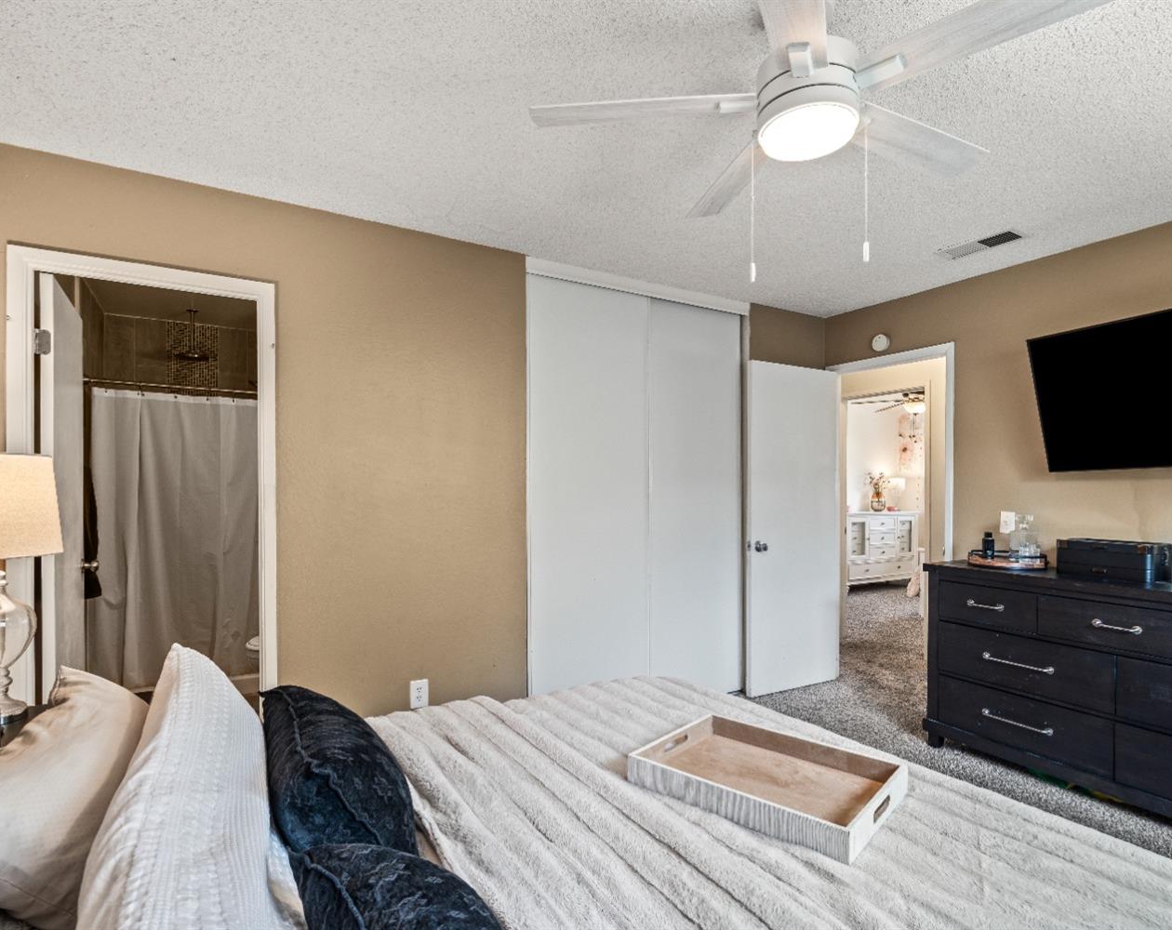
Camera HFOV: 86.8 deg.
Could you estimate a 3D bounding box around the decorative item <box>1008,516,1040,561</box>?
[{"bbox_3d":[2.179,0.360,3.080,0.115,0.235,0.115,1,-1,-31],"label":"decorative item"}]

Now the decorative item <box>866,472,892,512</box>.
[{"bbox_3d":[3.648,0.333,7.720,0.300,0.500,0.280,1,-1,-31],"label":"decorative item"}]

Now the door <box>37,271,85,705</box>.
[{"bbox_3d":[-2.106,0.345,2.506,0.040,2.030,0.720,1,-1,-31],"label":"door"}]

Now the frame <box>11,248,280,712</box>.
[{"bbox_3d":[-1.629,0.310,2.347,0.825,2.120,0.130,1,-1,-31],"label":"frame"}]

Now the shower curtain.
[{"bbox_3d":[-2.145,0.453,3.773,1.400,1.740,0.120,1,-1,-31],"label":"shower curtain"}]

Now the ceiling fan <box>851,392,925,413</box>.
[{"bbox_3d":[3.458,-0.736,6.500,1.300,0.420,1.300,1,-1,-31],"label":"ceiling fan"}]

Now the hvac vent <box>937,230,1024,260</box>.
[{"bbox_3d":[1.887,-1.041,2.970,0.180,0.020,0.335,1,-1,-31],"label":"hvac vent"}]

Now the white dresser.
[{"bbox_3d":[3.481,1.050,7.695,1.450,0.960,0.460,1,-1,-31],"label":"white dresser"}]

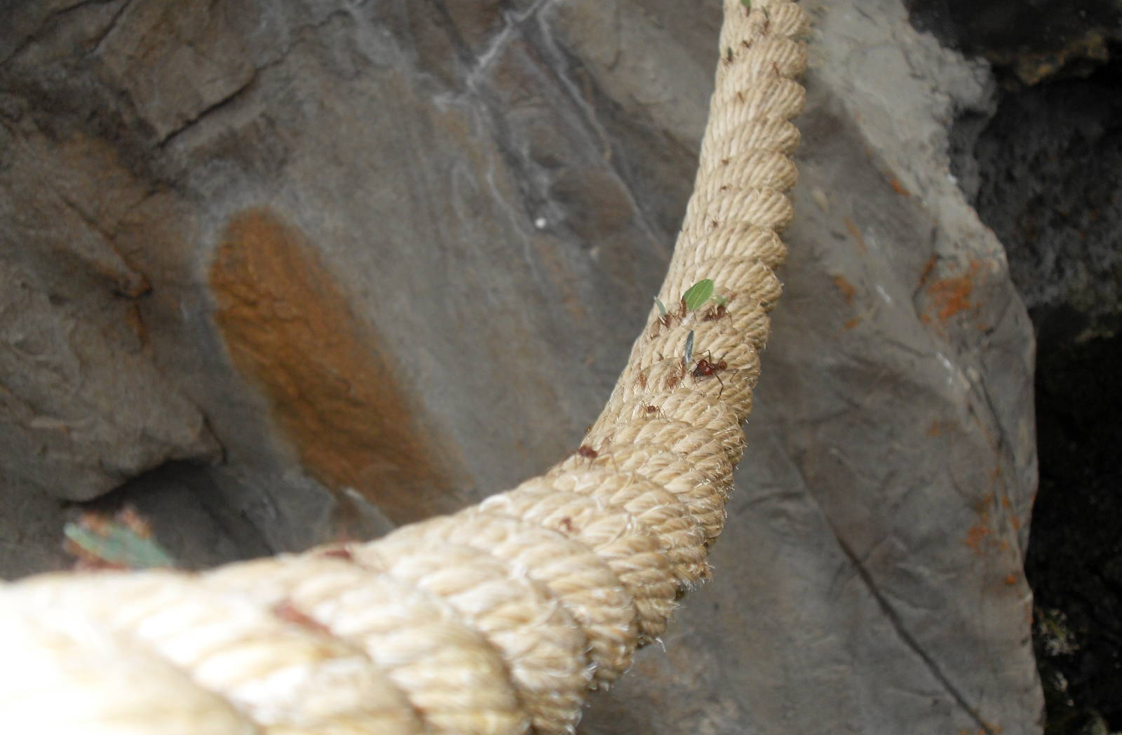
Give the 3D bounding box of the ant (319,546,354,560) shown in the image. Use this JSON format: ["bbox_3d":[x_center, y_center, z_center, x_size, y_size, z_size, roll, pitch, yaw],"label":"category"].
[{"bbox_3d":[-0.034,0.028,0.205,0.006,0.002,0.003,-3,7,-20],"label":"ant"}]

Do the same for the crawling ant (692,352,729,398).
[{"bbox_3d":[0.051,0.002,0.460,0.013,0.005,0.013,-21,60,-39],"label":"crawling ant"}]

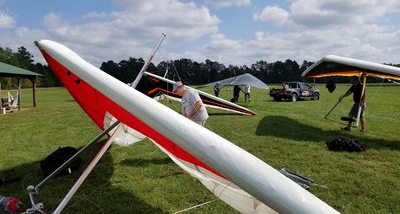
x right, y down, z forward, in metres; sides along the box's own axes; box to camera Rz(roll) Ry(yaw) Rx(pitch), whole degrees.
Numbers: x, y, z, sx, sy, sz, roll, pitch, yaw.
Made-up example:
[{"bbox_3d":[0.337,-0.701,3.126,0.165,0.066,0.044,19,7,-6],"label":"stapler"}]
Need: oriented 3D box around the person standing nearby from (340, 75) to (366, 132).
[{"bbox_3d":[5.003,-0.056,9.779,0.700,1.770,0.540,-3,5,-30],"label":"person standing nearby"}]

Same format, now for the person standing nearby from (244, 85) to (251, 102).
[{"bbox_3d":[3.966,-1.296,24.979,0.400,1.720,0.500,1,5,17],"label":"person standing nearby"}]

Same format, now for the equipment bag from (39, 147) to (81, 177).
[{"bbox_3d":[-2.550,1.003,5.552,0.460,0.360,0.660,3,5,30],"label":"equipment bag"}]

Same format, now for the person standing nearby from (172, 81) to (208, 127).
[{"bbox_3d":[-0.183,0.330,5.797,0.560,1.660,0.500,-2,5,-27],"label":"person standing nearby"}]

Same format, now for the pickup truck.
[{"bbox_3d":[8.536,-1.445,26.765,5.250,1.720,1.850,-4,6,-37],"label":"pickup truck"}]

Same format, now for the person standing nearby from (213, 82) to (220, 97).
[{"bbox_3d":[1.427,-1.359,25.977,0.420,1.680,0.500,2,5,18],"label":"person standing nearby"}]

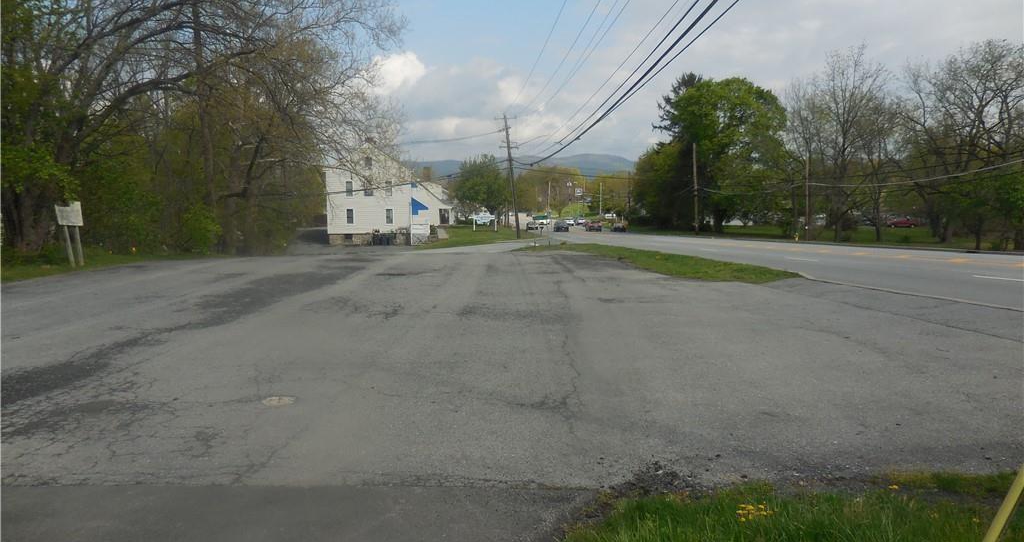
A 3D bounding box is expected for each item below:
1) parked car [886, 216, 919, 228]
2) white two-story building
[{"bbox_3d":[57.700,-7.300,109.000,4.650,1.680,1.830,1,4,21],"label":"parked car"},{"bbox_3d":[-13.000,-8.300,83.500,13.300,10.400,11.500,-1,4,0],"label":"white two-story building"}]

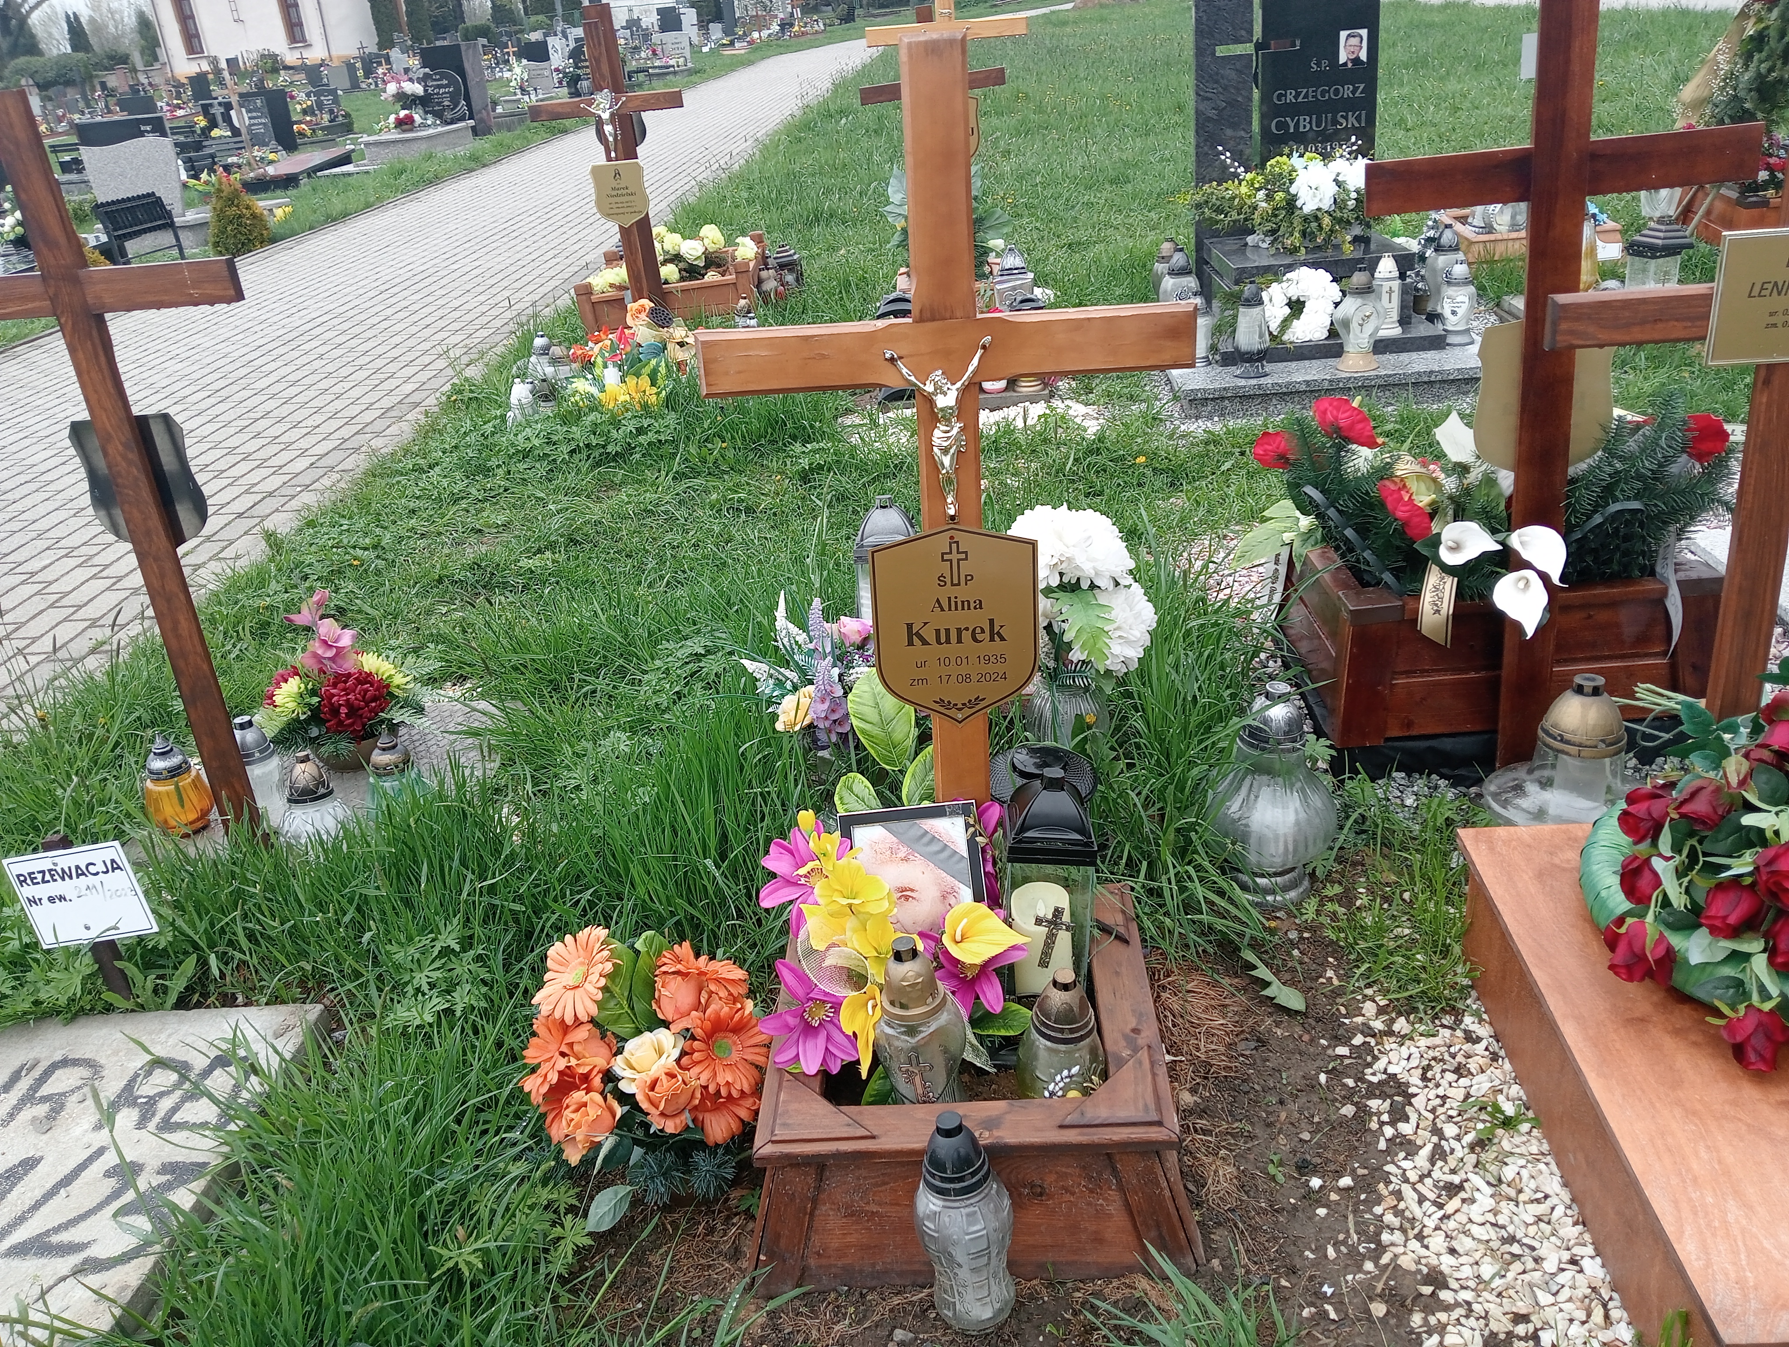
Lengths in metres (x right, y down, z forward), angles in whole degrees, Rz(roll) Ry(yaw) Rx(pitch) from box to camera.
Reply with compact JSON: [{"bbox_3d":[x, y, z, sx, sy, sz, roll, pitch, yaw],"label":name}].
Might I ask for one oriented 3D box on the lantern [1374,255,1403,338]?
[{"bbox_3d":[1.736,-1.331,5.077,0.102,0.262,0.102,-3,25,4],"label":"lantern"}]

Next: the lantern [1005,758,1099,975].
[{"bbox_3d":[0.205,0.279,1.849,0.108,0.345,0.108,1,26,13],"label":"lantern"}]

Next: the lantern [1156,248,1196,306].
[{"bbox_3d":[0.980,-1.281,4.947,0.143,0.325,0.143,-3,25,5],"label":"lantern"}]

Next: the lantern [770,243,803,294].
[{"bbox_3d":[-0.493,-1.861,6.661,0.145,0.250,0.145,-3,25,5],"label":"lantern"}]

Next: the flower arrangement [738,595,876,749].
[{"bbox_3d":[-0.149,0.020,2.725,0.304,0.345,0.264,-4,24,4],"label":"flower arrangement"}]

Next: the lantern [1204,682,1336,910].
[{"bbox_3d":[0.559,0.176,2.112,0.188,0.350,0.188,-3,25,5],"label":"lantern"}]

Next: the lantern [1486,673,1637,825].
[{"bbox_3d":[1.175,0.128,2.486,0.315,0.285,0.315,-3,25,4],"label":"lantern"}]

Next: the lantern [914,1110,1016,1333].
[{"bbox_3d":[0.076,0.620,1.663,0.113,0.290,0.113,-3,25,4],"label":"lantern"}]

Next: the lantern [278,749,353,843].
[{"bbox_3d":[-0.993,0.215,2.467,0.125,0.185,0.125,-3,25,5],"label":"lantern"}]

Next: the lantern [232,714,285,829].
[{"bbox_3d":[-1.123,0.172,2.554,0.090,0.210,0.090,-3,25,5],"label":"lantern"}]

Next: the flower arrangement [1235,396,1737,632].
[{"bbox_3d":[1.067,-0.299,2.638,0.913,0.406,0.467,-4,24,4],"label":"flower arrangement"}]

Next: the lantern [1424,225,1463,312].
[{"bbox_3d":[1.963,-1.402,5.161,0.140,0.380,0.140,-3,25,4],"label":"lantern"}]

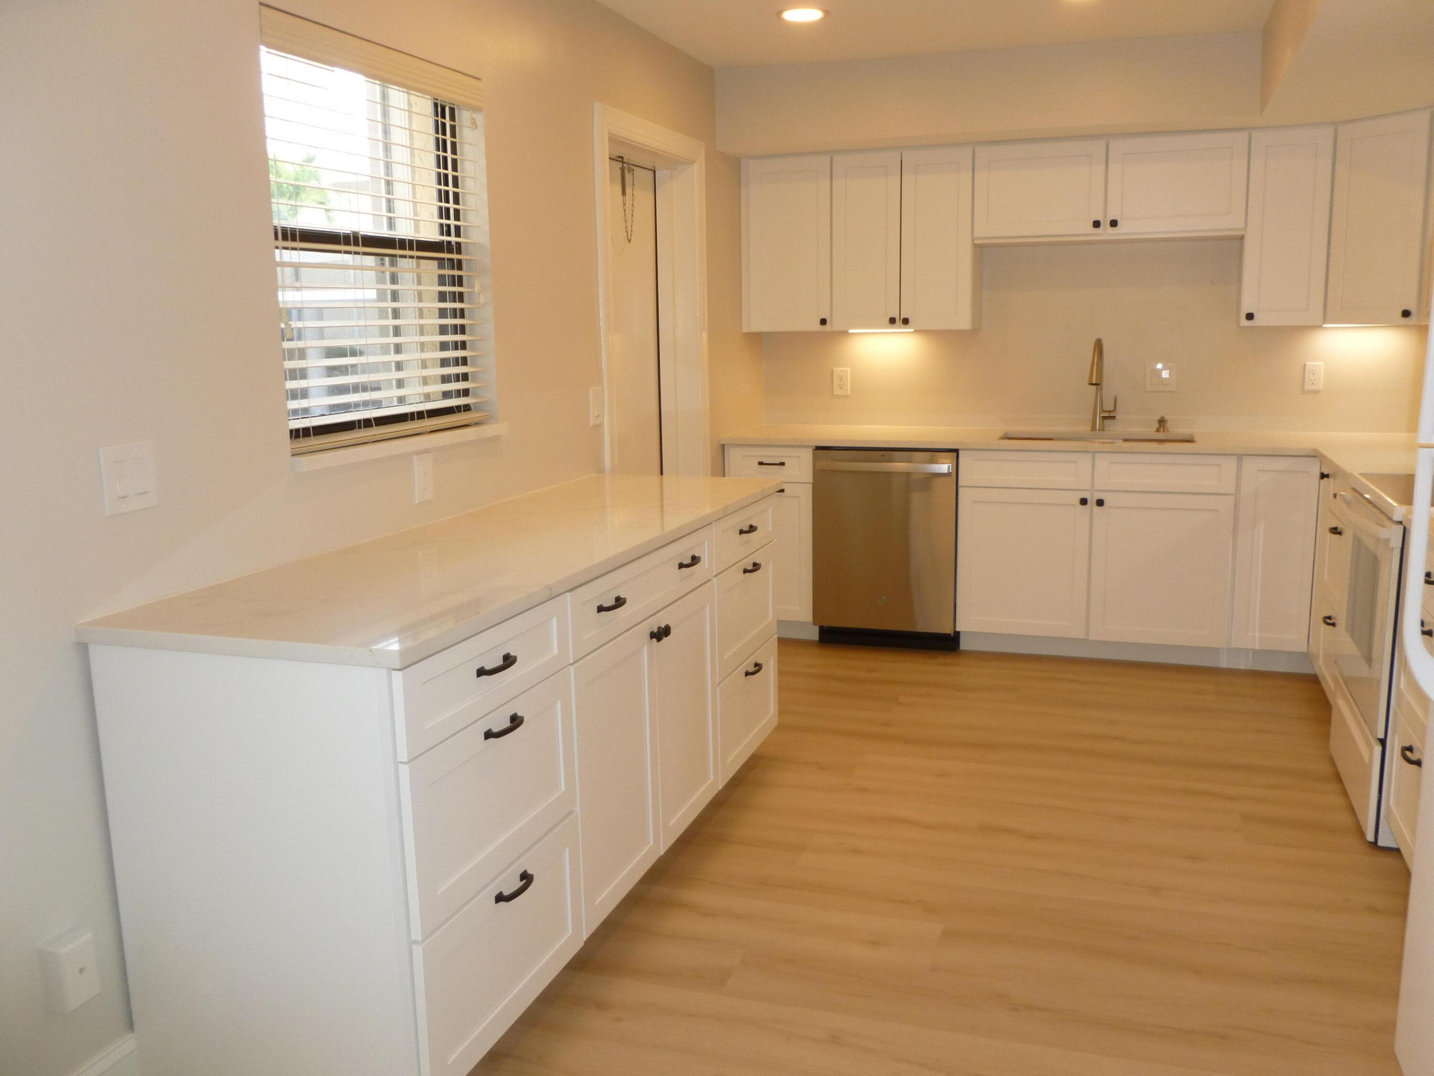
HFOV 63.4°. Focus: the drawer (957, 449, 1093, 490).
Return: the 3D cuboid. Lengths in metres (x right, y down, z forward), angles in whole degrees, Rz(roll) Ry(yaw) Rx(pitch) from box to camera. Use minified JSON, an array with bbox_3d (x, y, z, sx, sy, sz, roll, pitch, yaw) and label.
[{"bbox_3d":[1.321,-0.314,4.915,0.520,0.154,0.450,2,10,19],"label":"drawer"}]

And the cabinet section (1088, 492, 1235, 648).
[{"bbox_3d":[1.842,0.070,4.837,0.511,0.599,0.610,3,11,20],"label":"cabinet section"}]

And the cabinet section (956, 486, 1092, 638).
[{"bbox_3d":[1.347,0.047,5.013,0.515,0.599,0.610,3,11,20],"label":"cabinet section"}]

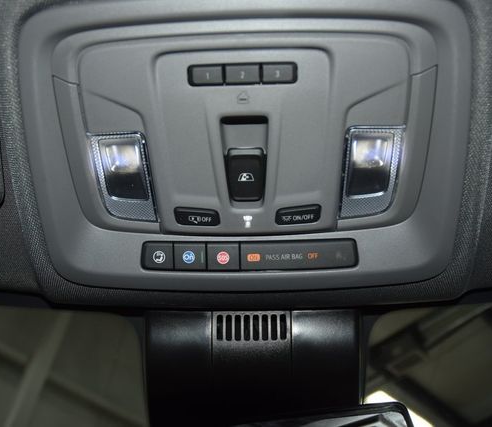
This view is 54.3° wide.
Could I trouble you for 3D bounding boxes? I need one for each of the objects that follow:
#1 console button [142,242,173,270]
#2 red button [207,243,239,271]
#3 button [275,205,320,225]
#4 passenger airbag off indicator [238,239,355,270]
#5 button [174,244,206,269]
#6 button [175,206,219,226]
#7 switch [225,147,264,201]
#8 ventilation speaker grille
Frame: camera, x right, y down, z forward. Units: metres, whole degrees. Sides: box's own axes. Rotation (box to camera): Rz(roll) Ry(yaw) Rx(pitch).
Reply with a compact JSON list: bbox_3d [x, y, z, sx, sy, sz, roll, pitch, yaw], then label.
[{"bbox_3d":[-0.061,0.030,0.339,0.022,0.008,0.019,-1,-93,0],"label":"console button"},{"bbox_3d":[-0.016,0.030,0.339,0.023,0.008,0.020,-1,-93,0],"label":"red button"},{"bbox_3d":[0.035,0.001,0.334,0.031,0.008,0.013,-4,-78,0],"label":"button"},{"bbox_3d":[0.037,0.029,0.339,0.081,0.008,0.019,-1,-93,0],"label":"passenger airbag off indicator"},{"bbox_3d":[-0.038,0.030,0.339,0.023,0.008,0.020,-1,-93,0],"label":"button"},{"bbox_3d":[-0.033,0.002,0.334,0.031,0.008,0.012,2,-78,0],"label":"button"},{"bbox_3d":[0.000,-0.027,0.332,0.025,0.015,0.037,-1,-78,0],"label":"switch"},{"bbox_3d":[0.004,0.086,0.364,0.056,0.008,0.022,-1,-90,0],"label":"ventilation speaker grille"}]

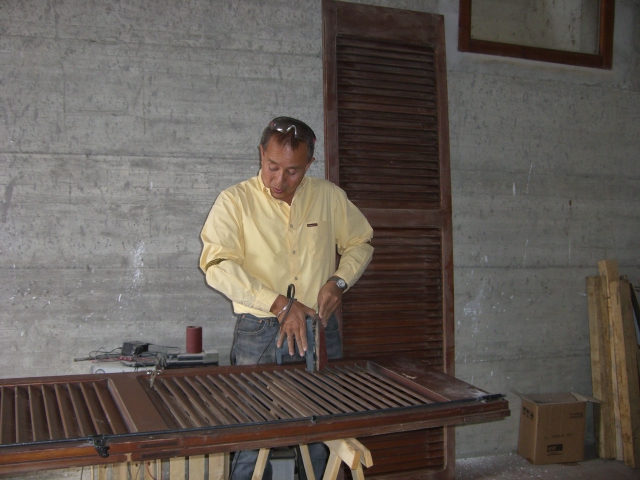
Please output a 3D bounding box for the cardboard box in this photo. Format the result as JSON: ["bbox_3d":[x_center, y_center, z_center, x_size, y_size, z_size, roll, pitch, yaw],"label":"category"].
[{"bbox_3d":[1.263,1.019,3.819,0.315,0.320,0.190,1,2,-16],"label":"cardboard box"}]

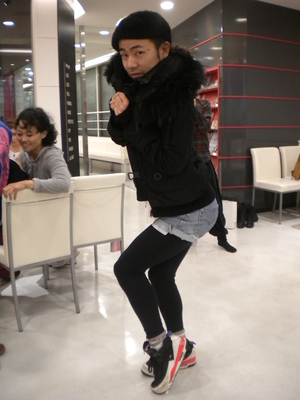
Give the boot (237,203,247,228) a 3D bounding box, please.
[{"bbox_3d":[1.105,0.181,4.857,0.110,0.260,0.270,1,11,13],"label":"boot"}]

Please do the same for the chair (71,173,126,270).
[{"bbox_3d":[-0.485,0.229,3.064,0.425,0.875,0.550,-8,13,-33],"label":"chair"}]

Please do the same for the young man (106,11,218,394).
[{"bbox_3d":[0.048,0.065,1.814,0.520,1.640,0.470,-6,12,-25],"label":"young man"}]

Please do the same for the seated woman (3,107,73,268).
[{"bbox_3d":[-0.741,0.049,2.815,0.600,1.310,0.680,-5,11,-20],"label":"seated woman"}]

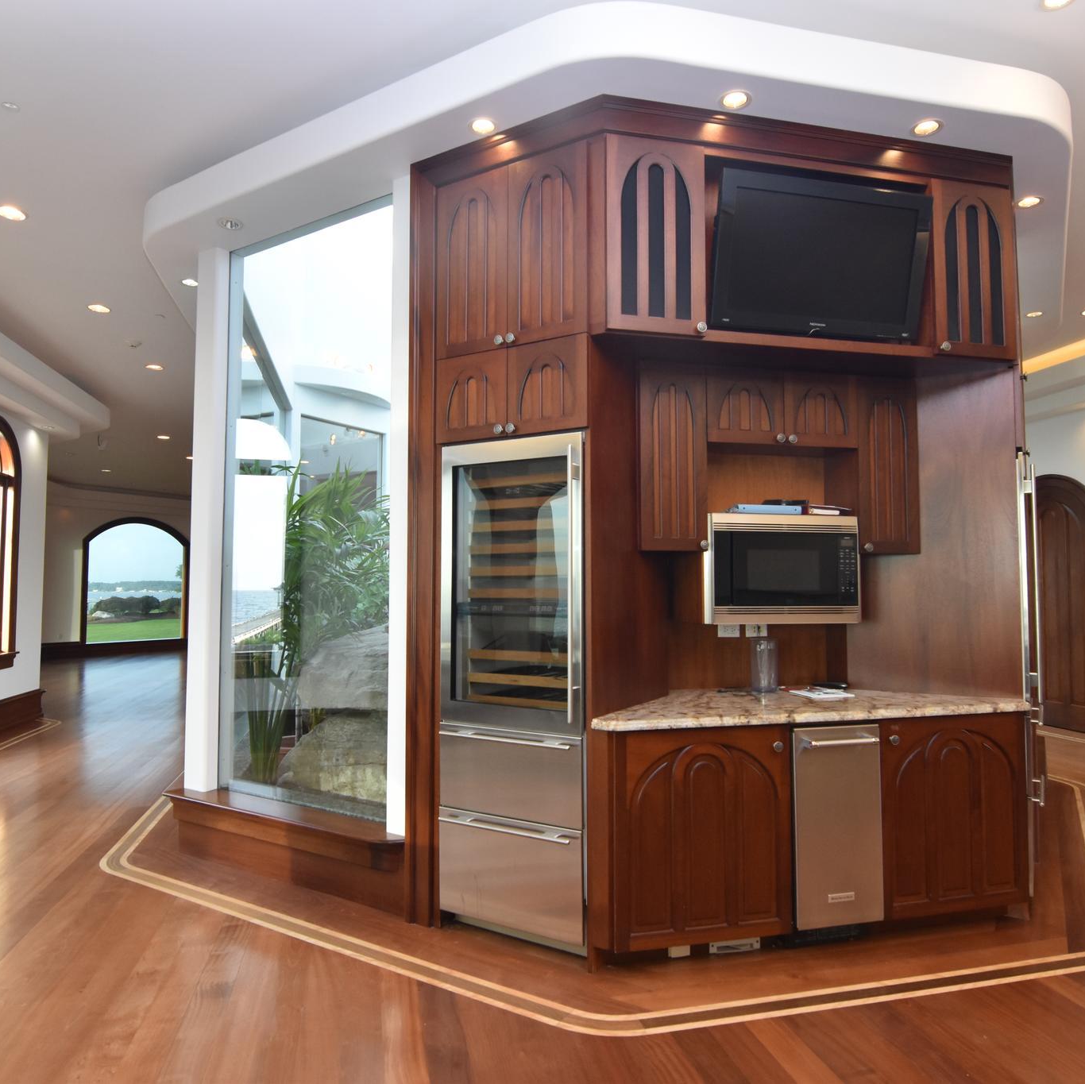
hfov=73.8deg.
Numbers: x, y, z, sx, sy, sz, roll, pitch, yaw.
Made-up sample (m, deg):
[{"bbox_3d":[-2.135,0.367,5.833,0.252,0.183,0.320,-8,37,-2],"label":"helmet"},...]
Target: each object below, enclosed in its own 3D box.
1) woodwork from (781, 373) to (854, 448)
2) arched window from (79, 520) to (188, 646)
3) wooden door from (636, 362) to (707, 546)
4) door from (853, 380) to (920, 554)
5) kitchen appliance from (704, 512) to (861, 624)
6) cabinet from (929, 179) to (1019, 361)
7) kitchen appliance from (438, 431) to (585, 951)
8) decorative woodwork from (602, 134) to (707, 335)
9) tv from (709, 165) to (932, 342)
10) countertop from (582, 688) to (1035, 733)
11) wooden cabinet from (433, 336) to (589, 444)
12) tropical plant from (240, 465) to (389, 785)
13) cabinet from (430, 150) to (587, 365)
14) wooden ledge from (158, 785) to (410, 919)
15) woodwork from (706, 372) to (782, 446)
[{"bbox_3d":[1.337,-0.625,3.484,0.395,0.345,0.050,1,-3,-13],"label":"woodwork"},{"bbox_3d":[-8.387,0.780,14.931,0.220,2.560,2.130,-3,-4,35],"label":"arched window"},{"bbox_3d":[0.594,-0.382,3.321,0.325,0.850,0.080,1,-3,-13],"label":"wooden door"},{"bbox_3d":[1.614,-0.354,3.394,0.325,0.828,0.030,1,-4,-13],"label":"door"},{"bbox_3d":[1.030,0.130,3.366,0.700,0.480,0.420,1,-4,-11],"label":"kitchen appliance"},{"bbox_3d":[1.859,-1.166,3.127,0.410,0.750,0.060,1,-4,-12],"label":"cabinet"},{"bbox_3d":[0.001,0.602,3.198,0.690,2.020,0.620,-2,-4,29],"label":"kitchen appliance"},{"bbox_3d":[0.401,-1.169,2.992,0.403,0.755,0.400,1,-4,-12],"label":"decorative woodwork"},{"bbox_3d":[1.213,-1.228,3.181,1.006,0.633,0.100,1,8,-12],"label":"tv"},{"bbox_3d":[1.103,0.716,3.210,2.000,0.037,0.655,1,-3,-13],"label":"countertop"},{"bbox_3d":[-0.039,-0.612,3.179,0.732,0.371,0.450,-2,-3,29],"label":"wooden cabinet"},{"bbox_3d":[-1.420,0.548,4.575,0.950,1.950,0.900,-2,-4,30],"label":"tropical plant"},{"bbox_3d":[-0.041,-1.191,3.208,0.735,0.786,0.450,-2,-3,29],"label":"cabinet"},{"bbox_3d":[-1.241,1.488,3.588,1.635,0.307,0.290,-2,-3,30],"label":"wooden ledge"},{"bbox_3d":[0.906,-0.593,3.244,0.358,0.312,0.035,1,-4,-11],"label":"woodwork"}]

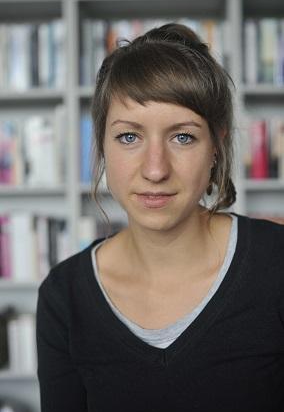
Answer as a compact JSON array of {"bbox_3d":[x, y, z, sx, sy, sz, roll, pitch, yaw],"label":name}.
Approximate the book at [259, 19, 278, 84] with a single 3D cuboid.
[{"bbox_3d":[0.423,-0.520,2.040,0.054,0.220,0.155,-1,0,0],"label":"book"}]

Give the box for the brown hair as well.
[{"bbox_3d":[0.029,-0.110,0.800,0.192,0.275,0.230,-1,0,7],"label":"brown hair"}]

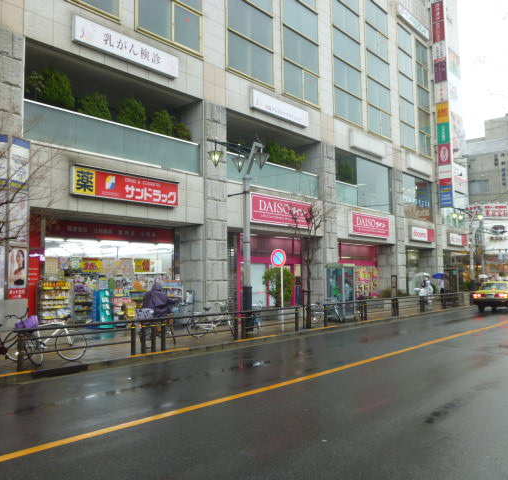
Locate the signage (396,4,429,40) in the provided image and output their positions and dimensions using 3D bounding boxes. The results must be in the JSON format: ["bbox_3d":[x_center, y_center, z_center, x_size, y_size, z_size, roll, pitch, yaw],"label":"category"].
[{"bbox_3d":[10.202,-13.764,31.876,0.220,0.675,4.662,-5,-6,41],"label":"signage"}]

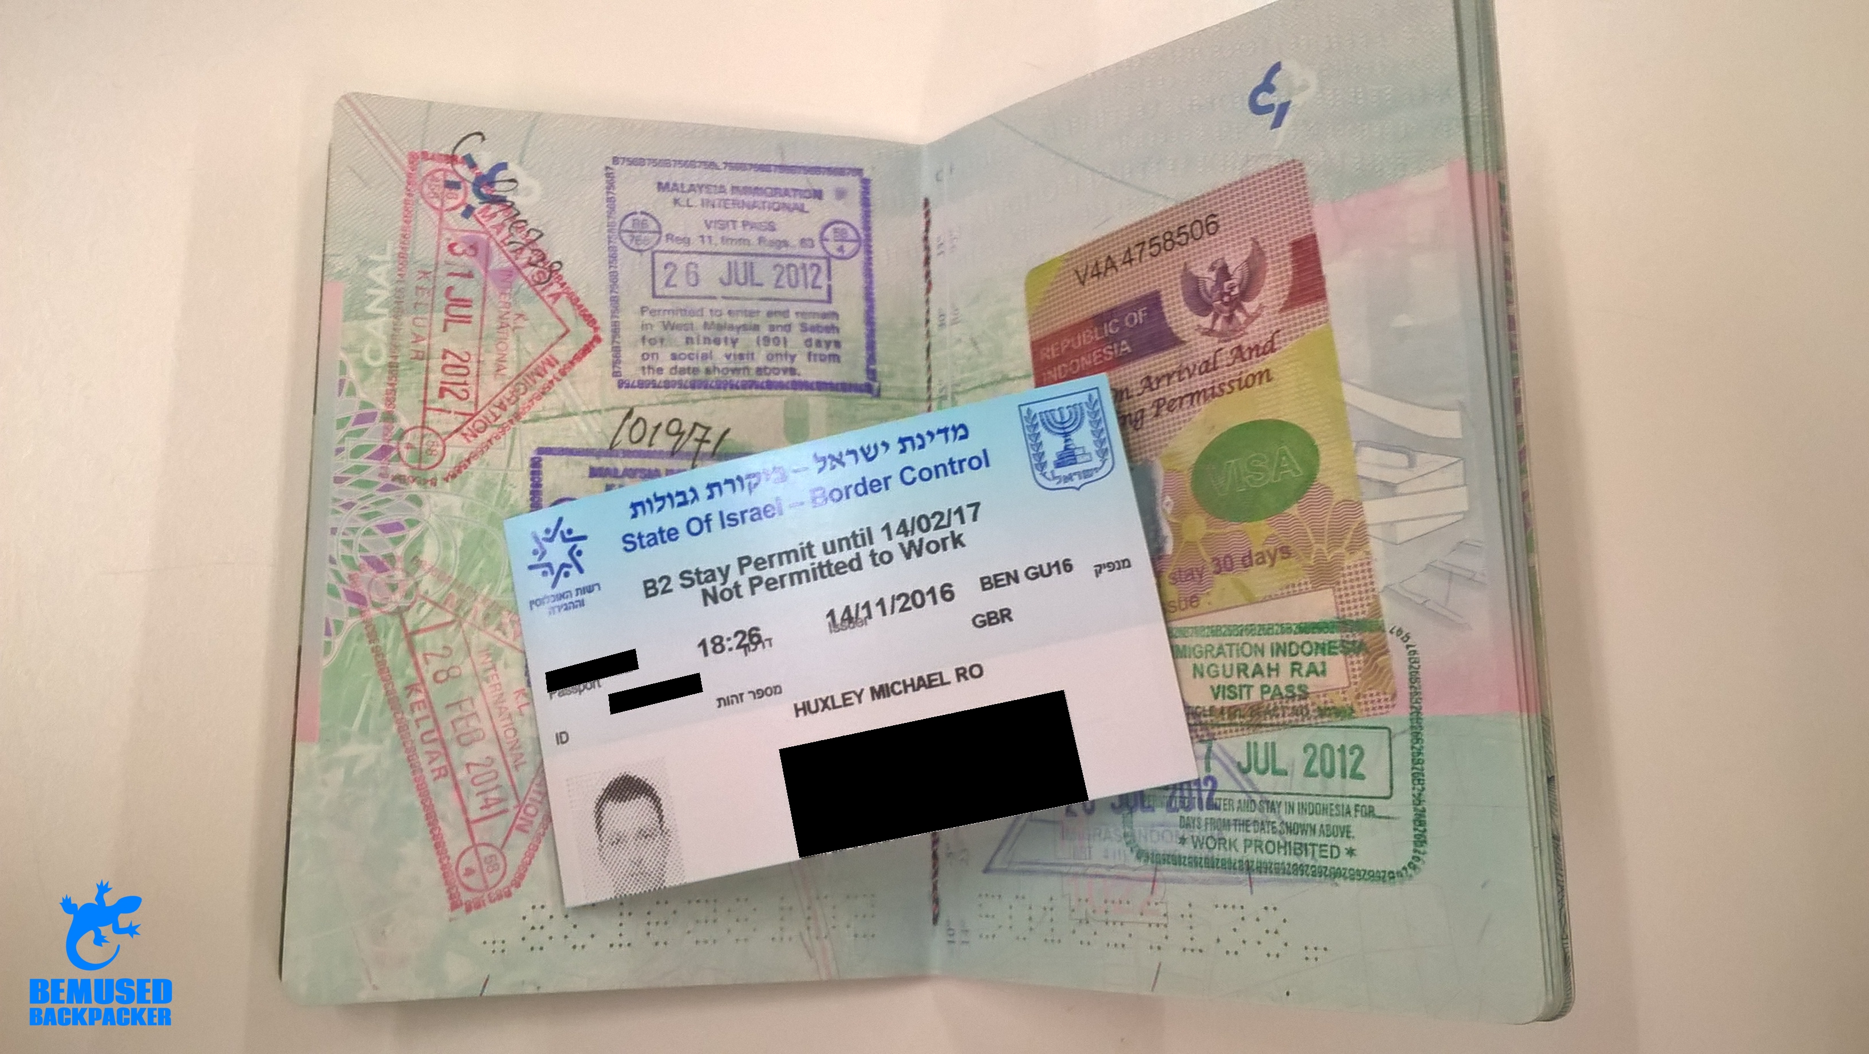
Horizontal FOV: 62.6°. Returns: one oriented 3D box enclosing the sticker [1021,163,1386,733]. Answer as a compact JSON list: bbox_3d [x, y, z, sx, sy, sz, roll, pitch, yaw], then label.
[{"bbox_3d":[0.033,-0.008,0.198,0.046,0.001,0.070,-17,72,41],"label":"sticker"}]

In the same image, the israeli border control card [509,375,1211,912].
[{"bbox_3d":[-0.013,0.015,0.204,0.086,0.001,0.054,-13,80,8],"label":"israeli border control card"}]

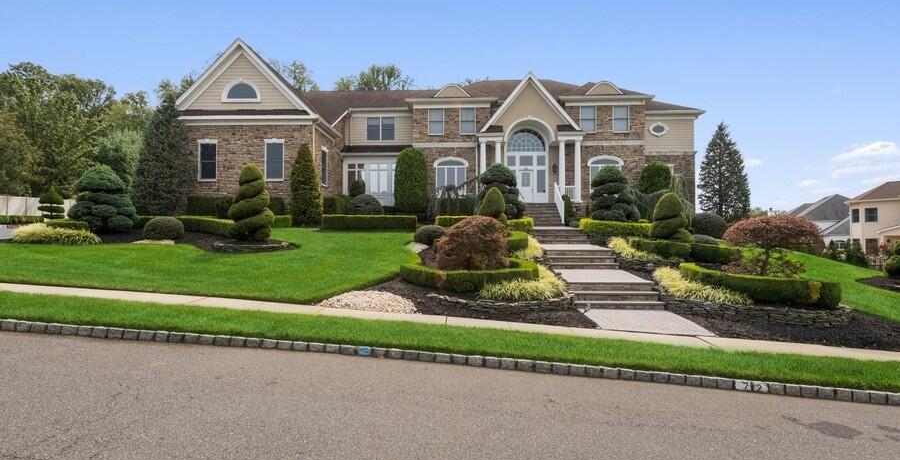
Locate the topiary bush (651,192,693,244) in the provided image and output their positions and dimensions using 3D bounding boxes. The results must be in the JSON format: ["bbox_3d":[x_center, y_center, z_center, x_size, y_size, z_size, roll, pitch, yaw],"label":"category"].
[{"bbox_3d":[7.453,-0.387,14.300,1.420,1.750,1.400,0,1,0],"label":"topiary bush"}]

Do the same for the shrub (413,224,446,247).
[{"bbox_3d":[-0.648,0.188,14.500,1.100,0.750,1.080,0,1,0],"label":"shrub"}]

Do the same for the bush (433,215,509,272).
[{"bbox_3d":[0.621,0.395,12.000,2.090,1.610,2.090,0,0,3],"label":"bush"}]

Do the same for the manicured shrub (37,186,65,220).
[{"bbox_3d":[-19.678,-1.235,21.000,0.960,1.830,0.960,0,0,3],"label":"manicured shrub"}]

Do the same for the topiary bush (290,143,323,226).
[{"bbox_3d":[-6.415,-1.989,19.000,1.420,3.670,1.420,0,1,0],"label":"topiary bush"}]

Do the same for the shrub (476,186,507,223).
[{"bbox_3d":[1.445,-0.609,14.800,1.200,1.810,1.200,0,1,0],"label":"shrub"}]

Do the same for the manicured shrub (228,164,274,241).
[{"bbox_3d":[-7.099,-0.984,15.200,1.620,2.720,1.600,0,1,0],"label":"manicured shrub"}]

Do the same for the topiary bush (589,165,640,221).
[{"bbox_3d":[7.465,-1.536,19.200,2.040,2.670,2.040,0,0,3],"label":"topiary bush"}]

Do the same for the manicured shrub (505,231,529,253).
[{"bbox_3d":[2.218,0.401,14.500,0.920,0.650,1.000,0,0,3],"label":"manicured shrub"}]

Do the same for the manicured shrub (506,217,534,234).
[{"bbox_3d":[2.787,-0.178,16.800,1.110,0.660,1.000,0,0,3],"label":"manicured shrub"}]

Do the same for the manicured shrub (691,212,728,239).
[{"bbox_3d":[11.113,-0.182,18.200,1.600,1.130,1.550,0,1,0],"label":"manicured shrub"}]

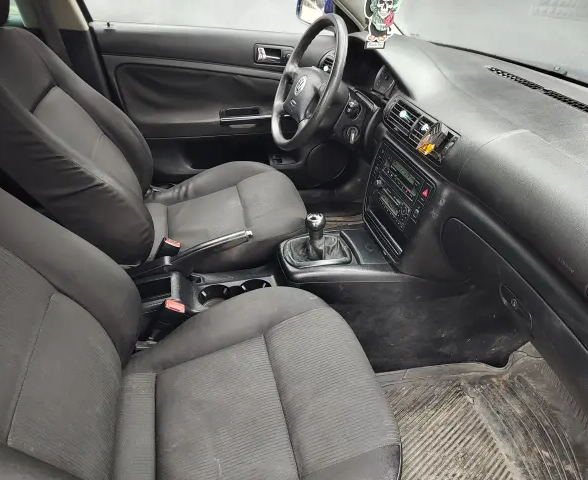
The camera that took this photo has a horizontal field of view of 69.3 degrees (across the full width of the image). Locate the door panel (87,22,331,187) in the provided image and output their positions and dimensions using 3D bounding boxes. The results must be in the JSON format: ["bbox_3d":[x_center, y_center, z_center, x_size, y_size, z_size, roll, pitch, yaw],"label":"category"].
[{"bbox_3d":[-0.172,-0.426,1.579,0.960,0.640,0.130,-5,35,-14],"label":"door panel"}]

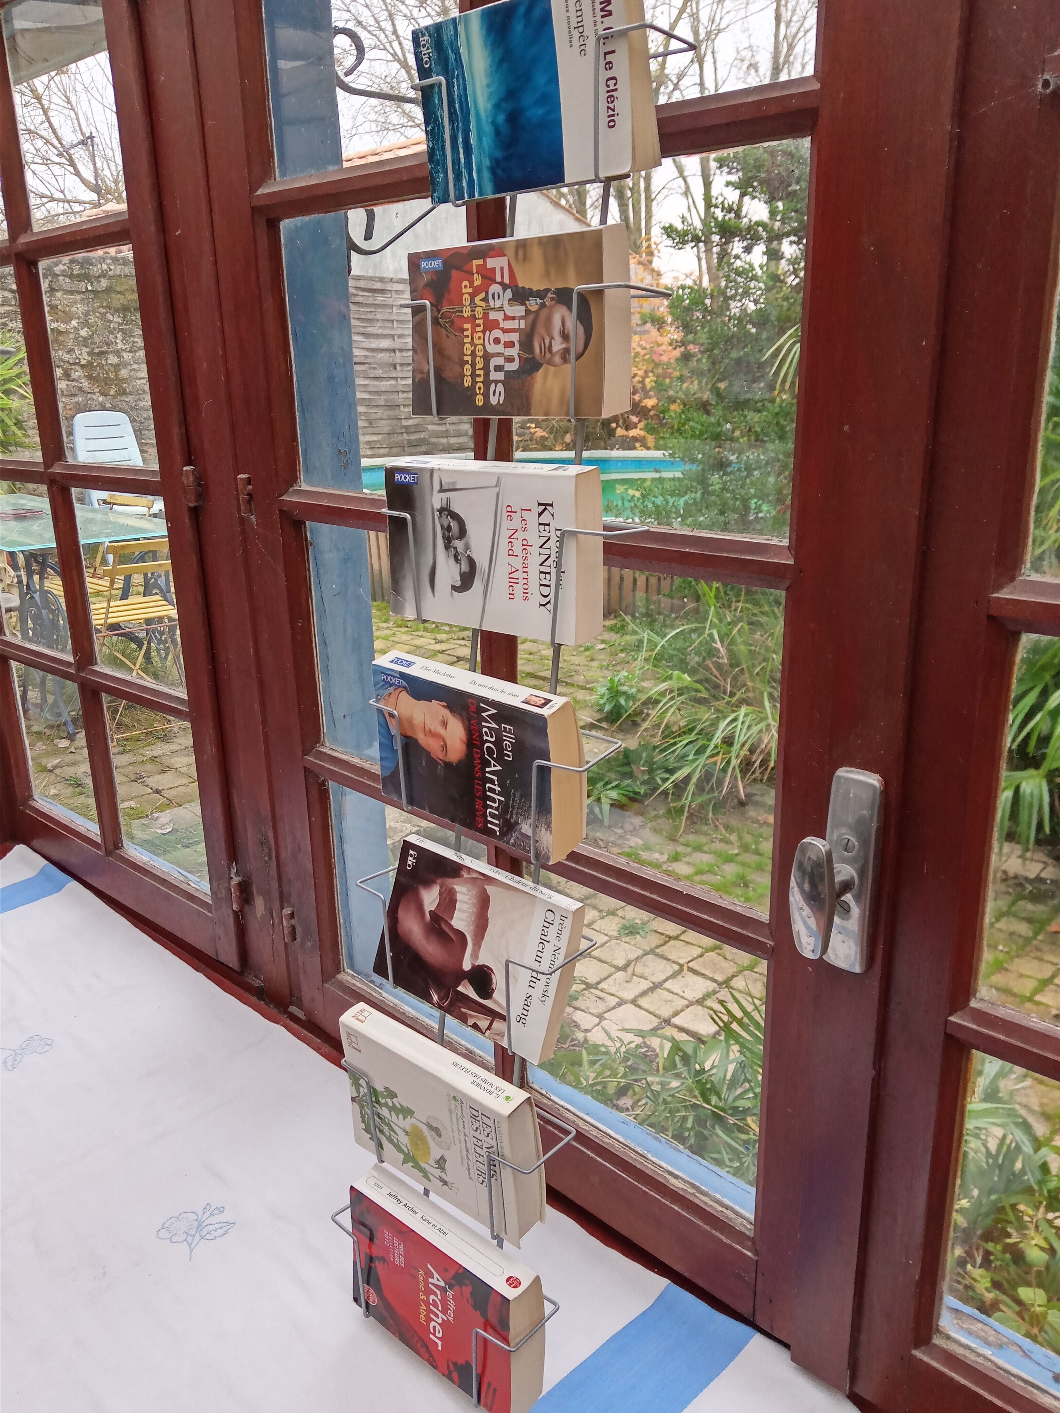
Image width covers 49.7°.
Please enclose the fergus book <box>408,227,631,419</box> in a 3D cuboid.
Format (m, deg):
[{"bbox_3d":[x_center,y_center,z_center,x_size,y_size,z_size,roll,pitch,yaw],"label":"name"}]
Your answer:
[{"bbox_3d":[-0.012,-0.249,0.757,0.177,0.108,0.025,13,22,42],"label":"fergus book"}]

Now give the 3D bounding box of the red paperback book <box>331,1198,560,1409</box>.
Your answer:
[{"bbox_3d":[-0.068,0.450,0.881,0.178,0.111,0.034,14,20,41],"label":"red paperback book"}]

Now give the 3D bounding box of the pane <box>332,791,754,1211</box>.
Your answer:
[{"bbox_3d":[-0.017,0.251,1.090,0.010,0.243,0.568,-18,24,-42],"label":"pane"}]

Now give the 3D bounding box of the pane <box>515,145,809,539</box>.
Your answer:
[{"bbox_3d":[0.080,-0.252,0.816,0.010,0.250,0.264,-18,24,-42],"label":"pane"}]

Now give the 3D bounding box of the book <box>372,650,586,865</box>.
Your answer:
[{"bbox_3d":[-0.042,0.032,0.820,0.177,0.108,0.028,16,29,40],"label":"book"}]

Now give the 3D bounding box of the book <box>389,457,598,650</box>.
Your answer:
[{"bbox_3d":[-0.029,-0.111,0.790,0.177,0.108,0.027,12,22,40],"label":"book"}]

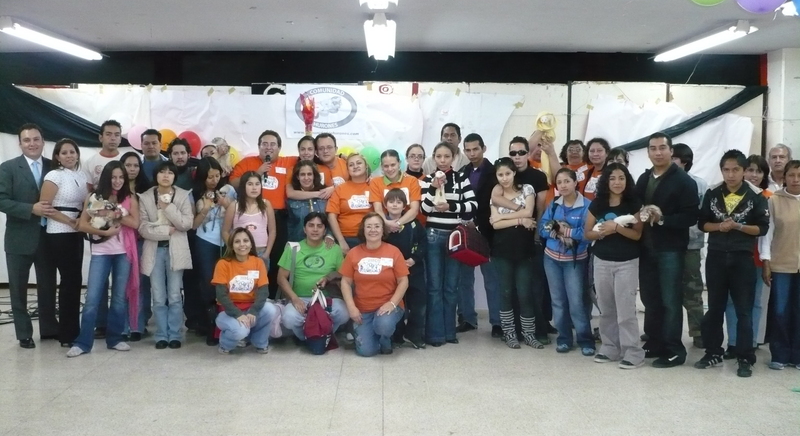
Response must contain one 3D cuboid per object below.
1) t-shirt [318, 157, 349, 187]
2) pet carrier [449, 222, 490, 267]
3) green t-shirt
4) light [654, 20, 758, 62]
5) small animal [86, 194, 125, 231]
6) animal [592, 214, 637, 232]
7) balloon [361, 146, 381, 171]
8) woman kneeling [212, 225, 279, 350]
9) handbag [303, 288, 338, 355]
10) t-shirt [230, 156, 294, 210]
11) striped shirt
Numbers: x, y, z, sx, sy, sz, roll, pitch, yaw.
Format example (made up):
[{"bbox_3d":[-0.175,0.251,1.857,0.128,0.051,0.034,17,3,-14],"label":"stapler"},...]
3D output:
[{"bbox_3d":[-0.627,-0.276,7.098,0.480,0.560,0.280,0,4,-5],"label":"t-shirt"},{"bbox_3d":[0.549,0.204,6.481,0.190,0.250,0.310,-24,-34,35],"label":"pet carrier"},{"bbox_3d":[-0.742,0.447,6.629,0.530,0.550,0.320,0,4,-4],"label":"green t-shirt"},{"bbox_3d":[3.076,-1.808,8.335,0.270,0.140,2.380,0,4,-1],"label":"light"},{"bbox_3d":[-2.230,-0.042,6.145,0.270,0.250,0.190,-2,5,-26],"label":"small animal"},{"bbox_3d":[1.566,0.040,5.891,0.330,0.125,0.110,1,5,14],"label":"animal"},{"bbox_3d":[-0.324,-0.626,8.728,0.220,0.270,0.220,0,4,0],"label":"balloon"},{"bbox_3d":[-1.262,0.572,6.608,0.510,0.980,0.630,-1,4,-8],"label":"woman kneeling"},{"bbox_3d":[-0.625,0.814,6.362,0.260,0.480,0.250,-1,5,-14],"label":"handbag"},{"bbox_3d":[-1.198,-0.292,7.047,0.570,0.500,0.310,0,4,-6],"label":"t-shirt"},{"bbox_3d":[0.393,-0.146,6.556,0.460,0.510,0.330,0,4,2],"label":"striped shirt"}]

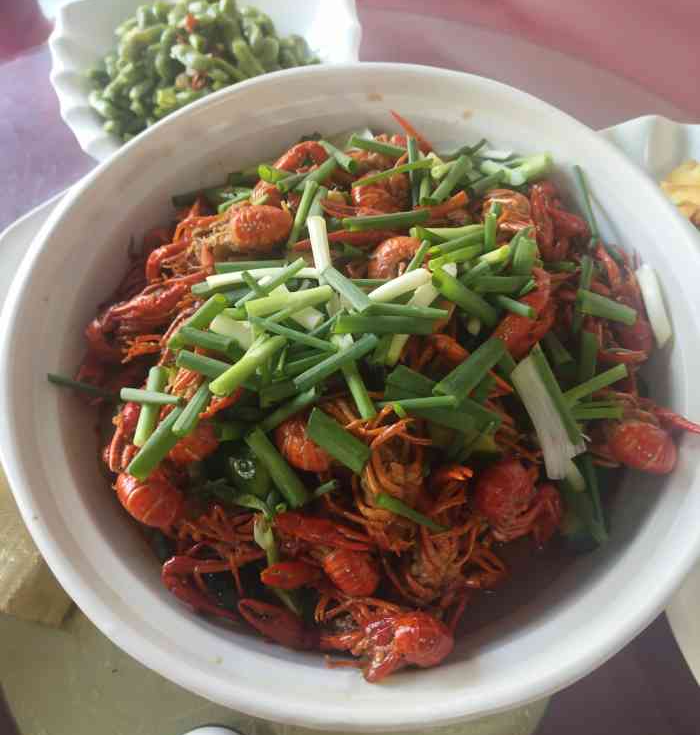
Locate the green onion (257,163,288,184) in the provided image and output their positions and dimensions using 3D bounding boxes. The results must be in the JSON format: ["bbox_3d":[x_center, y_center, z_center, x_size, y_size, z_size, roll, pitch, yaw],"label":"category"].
[{"bbox_3d":[-0.038,-0.102,0.435,0.023,0.006,0.007,7,64,9],"label":"green onion"}]

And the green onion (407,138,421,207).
[{"bbox_3d":[0.037,-0.114,0.466,0.005,0.005,0.053,-1,61,0],"label":"green onion"}]

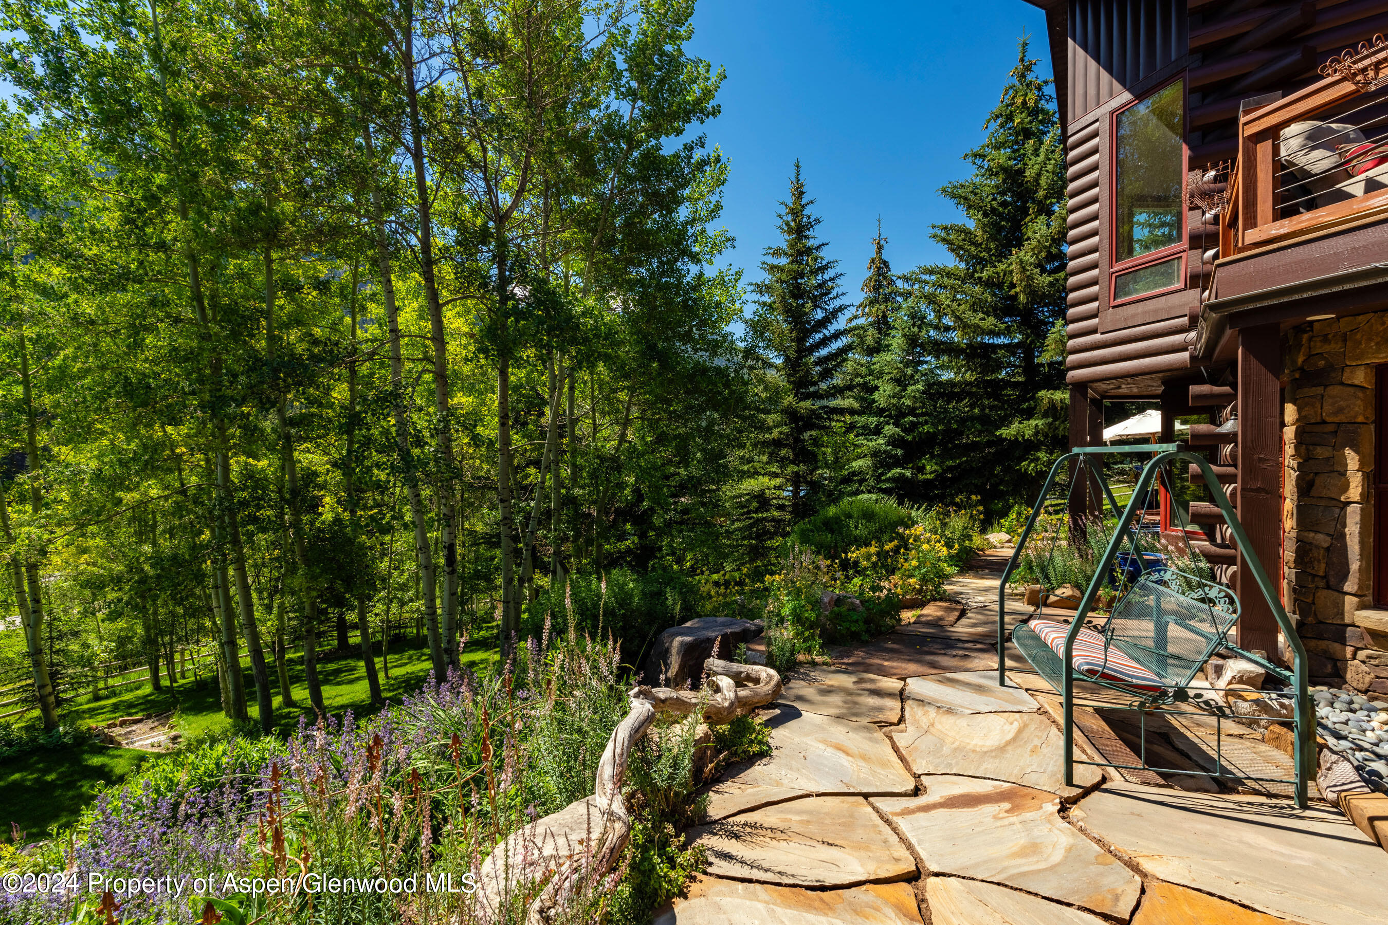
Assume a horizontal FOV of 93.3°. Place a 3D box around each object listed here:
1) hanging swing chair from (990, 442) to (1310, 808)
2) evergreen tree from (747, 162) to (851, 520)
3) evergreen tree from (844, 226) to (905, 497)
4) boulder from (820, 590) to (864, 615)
[{"bbox_3d":[2.540,0.766,3.910,1.040,1.720,1.530,0,0,13],"label":"hanging swing chair"},{"bbox_3d":[2.380,-2.400,15.000,2.600,9.000,2.600,0,0,0],"label":"evergreen tree"},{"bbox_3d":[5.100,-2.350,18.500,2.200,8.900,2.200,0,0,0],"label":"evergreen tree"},{"bbox_3d":[1.470,1.420,6.500,0.450,0.310,0.370,0,0,0],"label":"boulder"}]

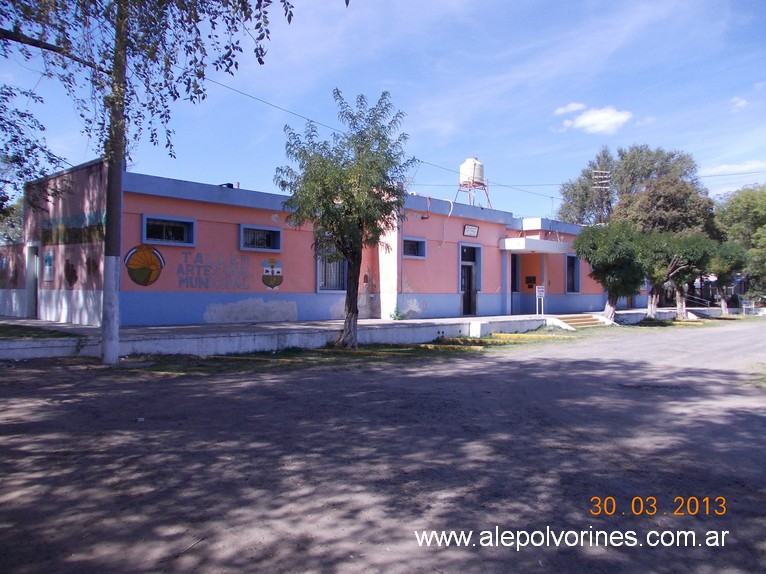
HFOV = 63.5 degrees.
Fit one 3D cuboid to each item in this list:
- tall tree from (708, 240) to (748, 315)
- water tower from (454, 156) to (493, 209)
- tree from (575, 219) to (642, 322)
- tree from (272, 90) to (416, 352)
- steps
[{"bbox_3d":[24.097,-0.628,43.200,2.800,5.100,2.800,1,0,0],"label":"tall tree"},{"bbox_3d":[4.281,-4.849,29.300,1.400,2.650,1.400,1,0,43],"label":"water tower"},{"bbox_3d":[10.558,-0.702,29.000,3.300,4.750,3.300,1,0,0],"label":"tree"},{"bbox_3d":[-0.990,-1.871,16.800,3.700,6.900,3.600,1,0,0],"label":"tree"},{"bbox_3d":[9.121,1.565,28.256,0.850,0.460,3.100,1,0,43],"label":"steps"}]

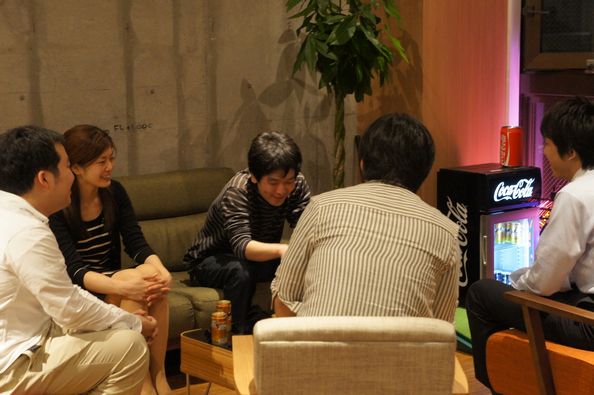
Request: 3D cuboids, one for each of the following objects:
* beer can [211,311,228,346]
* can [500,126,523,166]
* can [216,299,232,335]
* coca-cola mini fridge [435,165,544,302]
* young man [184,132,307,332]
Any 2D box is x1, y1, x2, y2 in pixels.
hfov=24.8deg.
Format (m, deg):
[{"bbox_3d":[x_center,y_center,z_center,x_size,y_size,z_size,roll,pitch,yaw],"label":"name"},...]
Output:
[{"bbox_3d":[-0.264,0.447,4.617,0.053,0.104,0.053,0,7,0],"label":"beer can"},{"bbox_3d":[1.101,-0.258,6.921,0.103,0.196,0.103,0,7,0],"label":"can"},{"bbox_3d":[-0.259,0.425,4.793,0.053,0.104,0.053,0,7,0],"label":"can"},{"bbox_3d":[0.970,0.195,6.842,0.435,0.681,0.319,-7,10,-43],"label":"coca-cola mini fridge"},{"bbox_3d":[-0.190,0.255,5.323,0.520,1.040,0.720,-7,10,-44],"label":"young man"}]

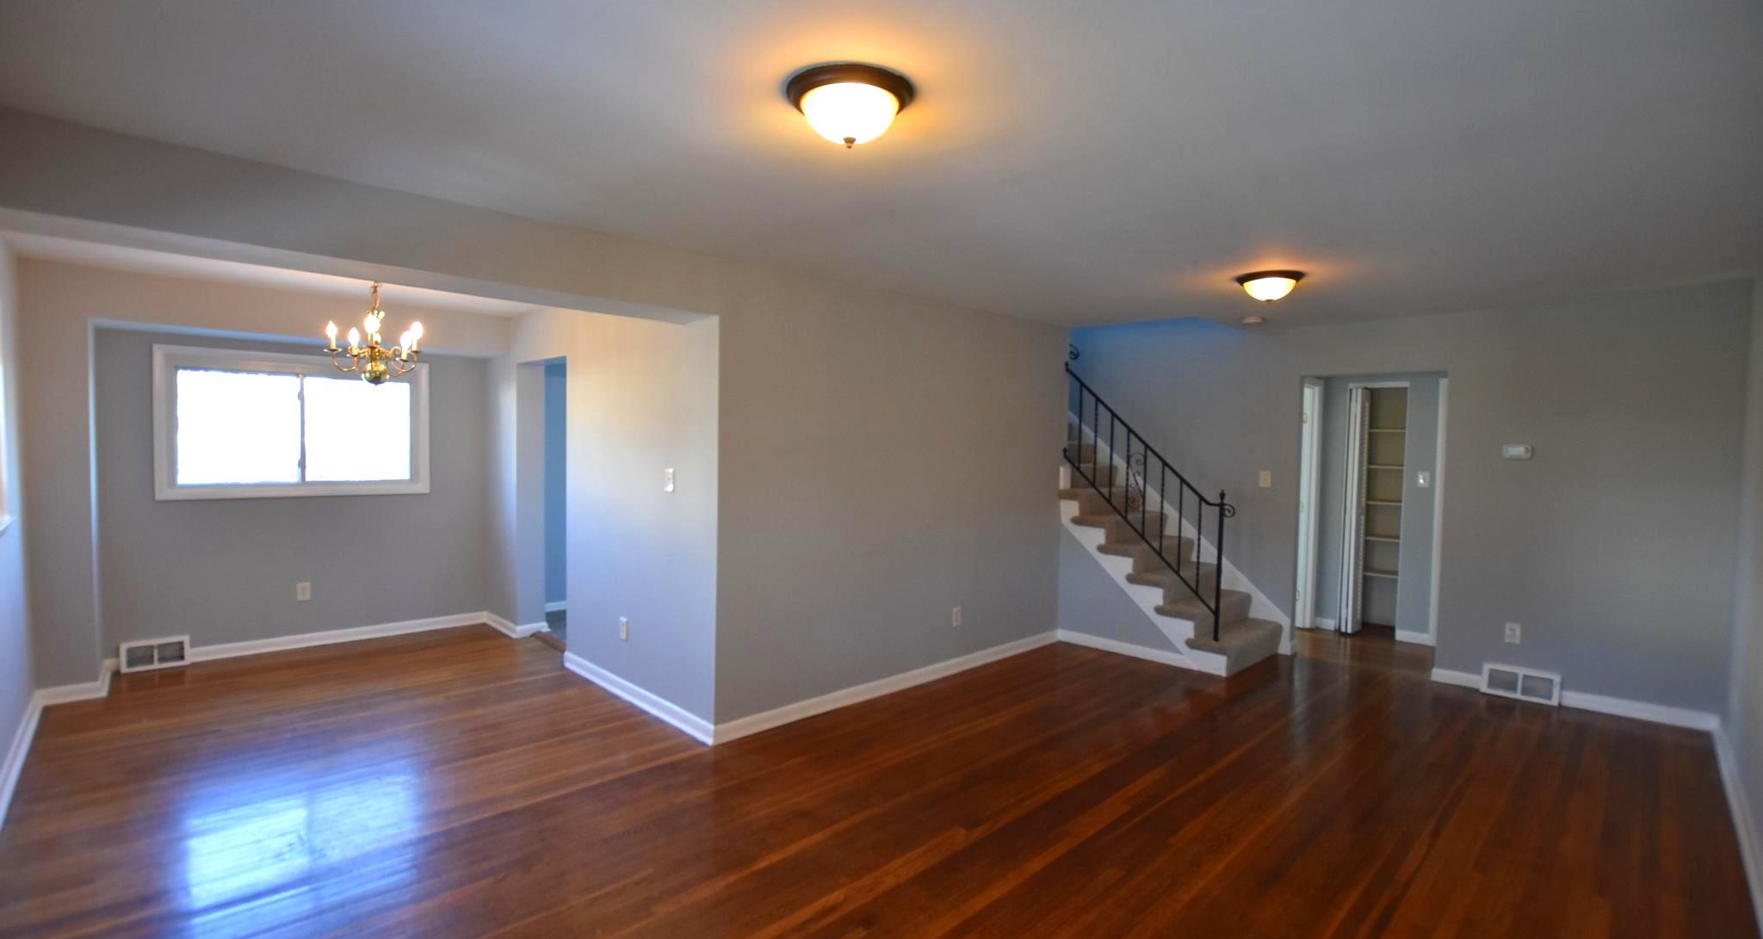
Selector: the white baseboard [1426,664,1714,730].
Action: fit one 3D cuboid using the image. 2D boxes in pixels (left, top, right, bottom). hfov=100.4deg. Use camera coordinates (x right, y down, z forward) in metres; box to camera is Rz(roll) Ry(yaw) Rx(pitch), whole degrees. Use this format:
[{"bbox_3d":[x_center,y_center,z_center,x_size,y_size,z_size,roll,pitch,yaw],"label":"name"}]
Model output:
[{"bbox_3d":[4.145,1.386,4.465,1.256,0.090,0.018,3,3,41],"label":"white baseboard"}]

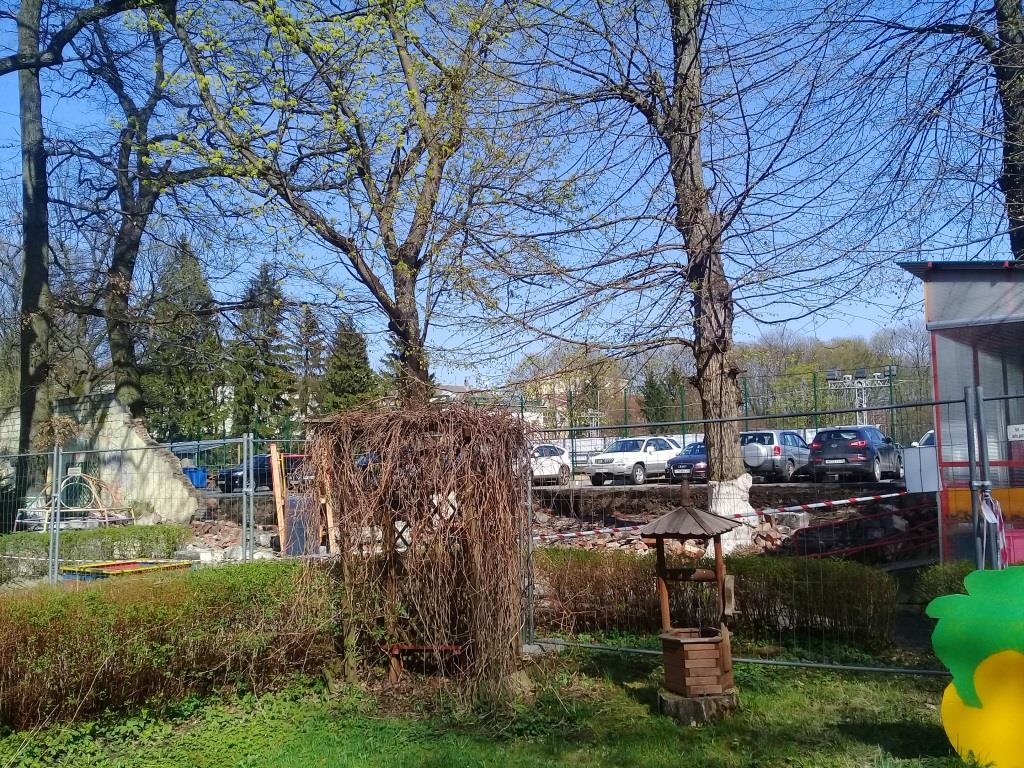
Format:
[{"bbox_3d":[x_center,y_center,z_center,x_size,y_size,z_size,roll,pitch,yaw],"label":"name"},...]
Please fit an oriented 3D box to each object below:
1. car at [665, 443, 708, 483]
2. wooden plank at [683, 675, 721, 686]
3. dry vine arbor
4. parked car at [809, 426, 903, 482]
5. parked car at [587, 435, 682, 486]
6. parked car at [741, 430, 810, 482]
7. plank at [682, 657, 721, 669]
[{"bbox_3d":[6.963,2.732,32.278,1.800,1.460,4.300,-4,-6,32],"label":"car"},{"bbox_3d":[1.192,1.867,5.765,0.201,0.056,0.030,-2,-5,2],"label":"wooden plank"},{"bbox_3d":[-0.675,1.234,7.068,1.580,2.050,1.200,-1,-5,3],"label":"dry vine arbor"},{"bbox_3d":[10.596,2.125,27.710,1.855,1.640,4.440,-4,-6,36],"label":"parked car"},{"bbox_3d":[4.513,2.741,32.882,1.820,1.670,4.570,-4,-6,31],"label":"parked car"},{"bbox_3d":[8.900,2.465,31.296,1.735,1.690,4.200,-4,-6,31],"label":"parked car"},{"bbox_3d":[1.187,1.756,5.765,0.201,0.056,0.030,-2,-5,2],"label":"plank"}]

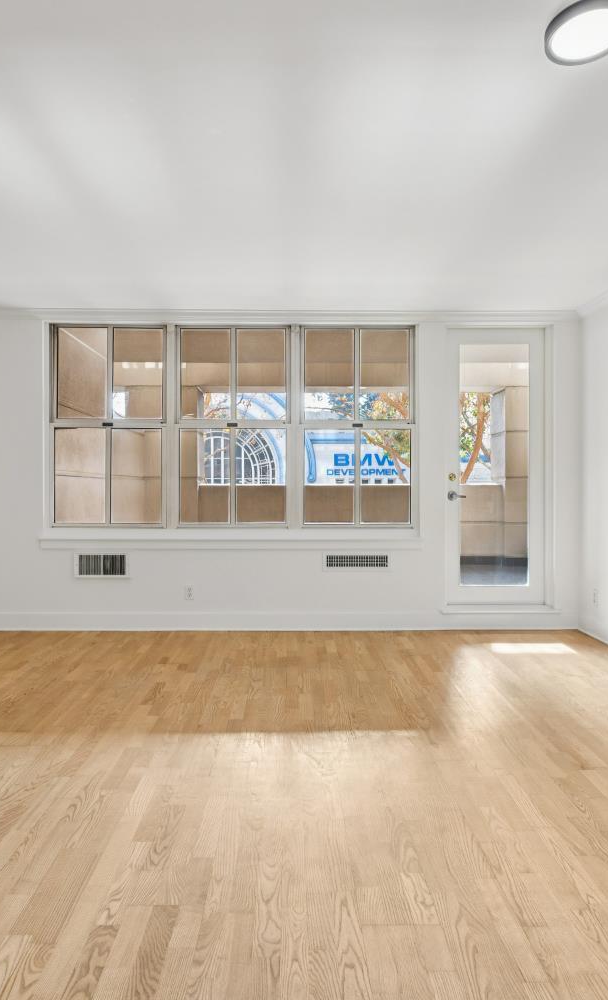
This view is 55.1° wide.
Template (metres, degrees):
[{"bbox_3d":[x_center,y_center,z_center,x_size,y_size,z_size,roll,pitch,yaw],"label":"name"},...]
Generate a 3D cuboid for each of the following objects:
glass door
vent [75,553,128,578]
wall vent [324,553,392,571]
[{"bbox_3d":[1.458,-0.254,4.435,0.750,2.090,0.050,0,1,0],"label":"glass door"},{"bbox_3d":[-1.527,0.495,4.400,0.405,0.195,0.025,0,1,0],"label":"vent"},{"bbox_3d":[0.400,0.470,4.405,0.515,0.145,0.022,0,1,0],"label":"wall vent"}]

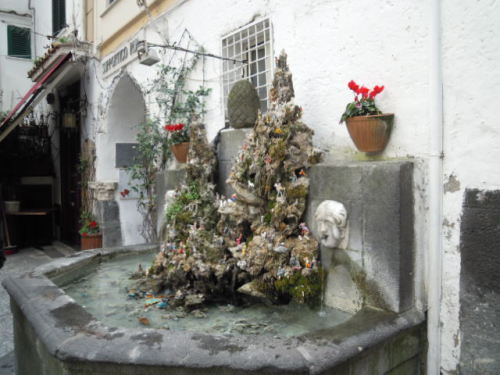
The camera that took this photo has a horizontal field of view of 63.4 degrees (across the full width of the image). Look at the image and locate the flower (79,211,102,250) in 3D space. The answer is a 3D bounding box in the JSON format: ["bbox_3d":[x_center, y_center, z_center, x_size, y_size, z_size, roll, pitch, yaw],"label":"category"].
[{"bbox_3d":[-2.640,0.770,6.700,0.370,0.750,0.370,-1,2,-40],"label":"flower"}]

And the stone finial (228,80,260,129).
[{"bbox_3d":[-0.047,-0.716,3.490,0.280,0.420,0.280,0,1,0],"label":"stone finial"}]

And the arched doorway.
[{"bbox_3d":[-1.800,-0.190,6.150,0.400,2.850,1.800,-1,2,-40],"label":"arched doorway"}]

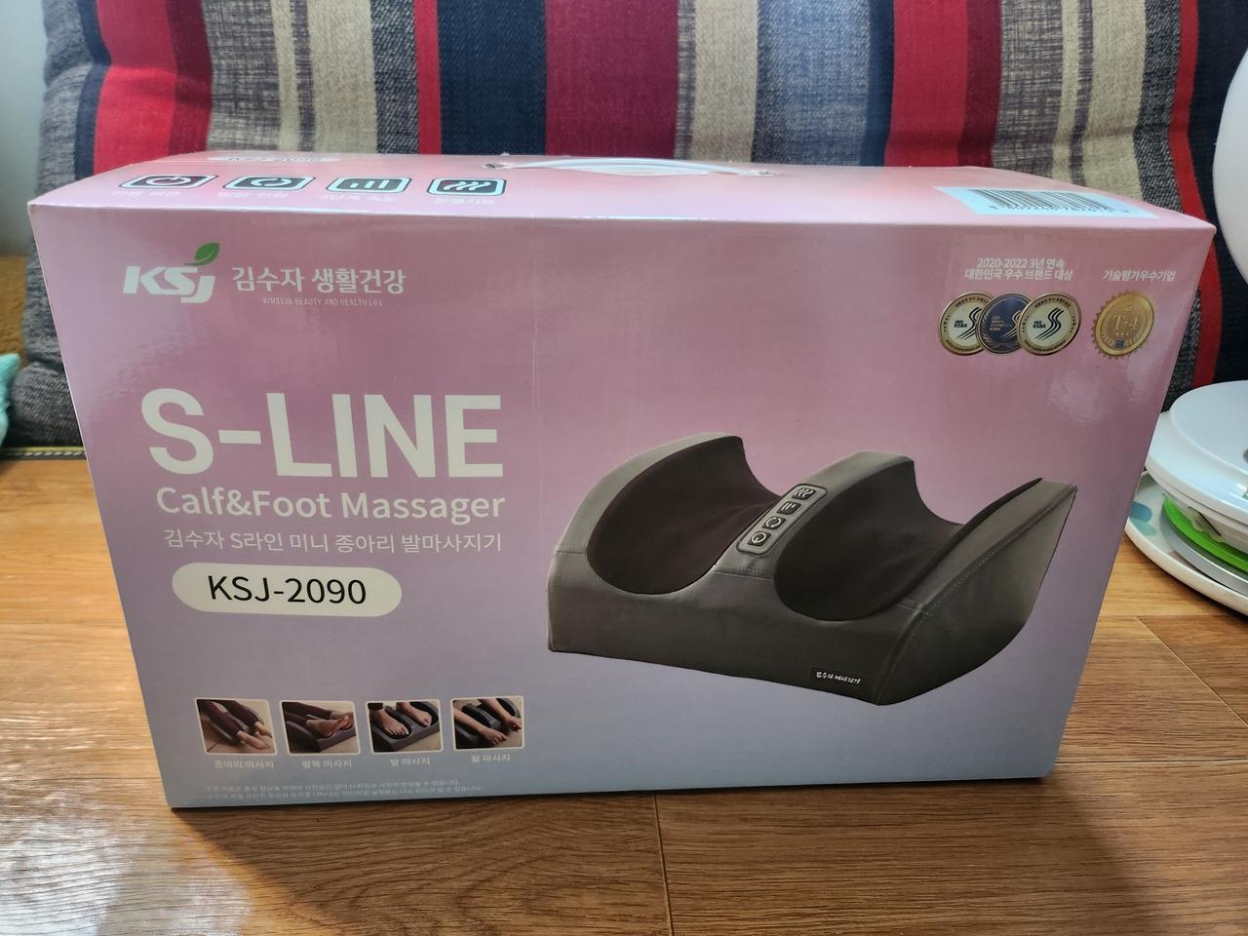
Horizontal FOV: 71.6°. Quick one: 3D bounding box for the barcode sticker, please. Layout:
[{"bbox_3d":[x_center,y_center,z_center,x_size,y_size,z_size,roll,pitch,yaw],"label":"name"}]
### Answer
[{"bbox_3d":[0.180,-0.115,0.375,0.076,0.002,0.052,0,29,-4],"label":"barcode sticker"}]

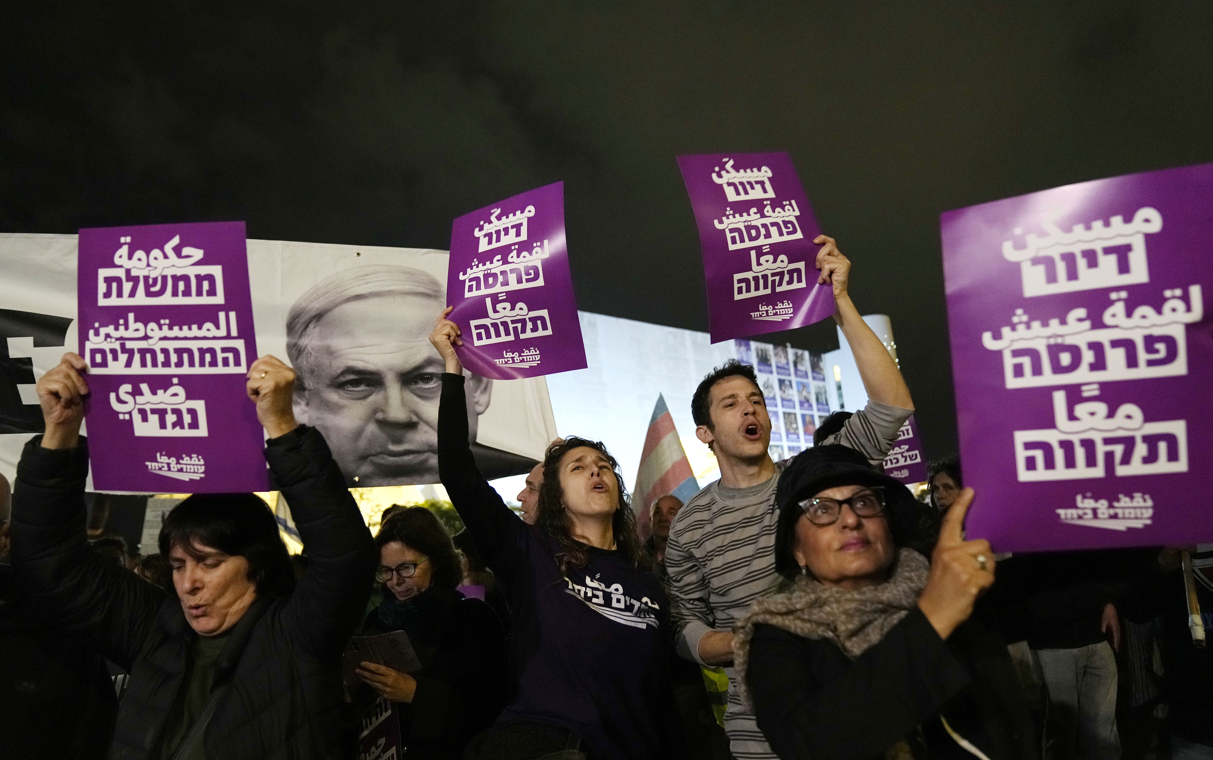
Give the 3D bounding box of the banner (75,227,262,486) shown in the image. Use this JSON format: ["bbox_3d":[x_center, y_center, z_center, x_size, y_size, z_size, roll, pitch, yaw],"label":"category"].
[{"bbox_3d":[-0.690,-0.031,1.285,0.300,0.420,0.025,-2,0,9],"label":"banner"}]

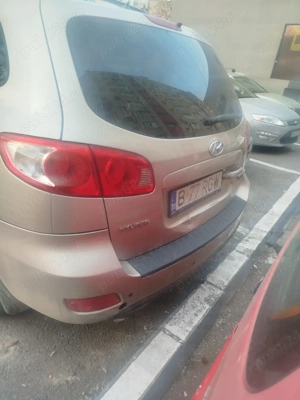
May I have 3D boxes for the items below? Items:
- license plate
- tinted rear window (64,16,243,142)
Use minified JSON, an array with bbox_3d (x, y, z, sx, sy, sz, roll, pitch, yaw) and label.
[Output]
[{"bbox_3d":[0.266,-0.054,1.495,0.024,0.118,0.525,16,26,38],"label":"license plate"},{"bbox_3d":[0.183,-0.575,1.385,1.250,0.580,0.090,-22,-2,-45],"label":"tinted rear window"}]

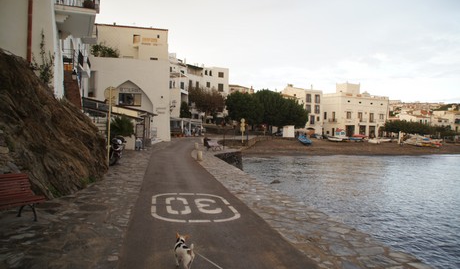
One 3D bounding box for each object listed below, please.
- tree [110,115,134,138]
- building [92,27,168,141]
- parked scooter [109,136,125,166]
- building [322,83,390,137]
[{"bbox_3d":[-8.310,-0.462,26.500,2.000,2.200,2.000,0,1,0],"label":"tree"},{"bbox_3d":[-13.400,-5.200,46.500,11.000,14.000,10.000,0,1,-15],"label":"building"},{"bbox_3d":[-5.250,0.780,15.900,0.750,1.280,1.950,0,1,-12],"label":"parked scooter"},{"bbox_3d":[31.000,-6.100,90.500,19.000,13.300,11.500,-1,1,-33],"label":"building"}]

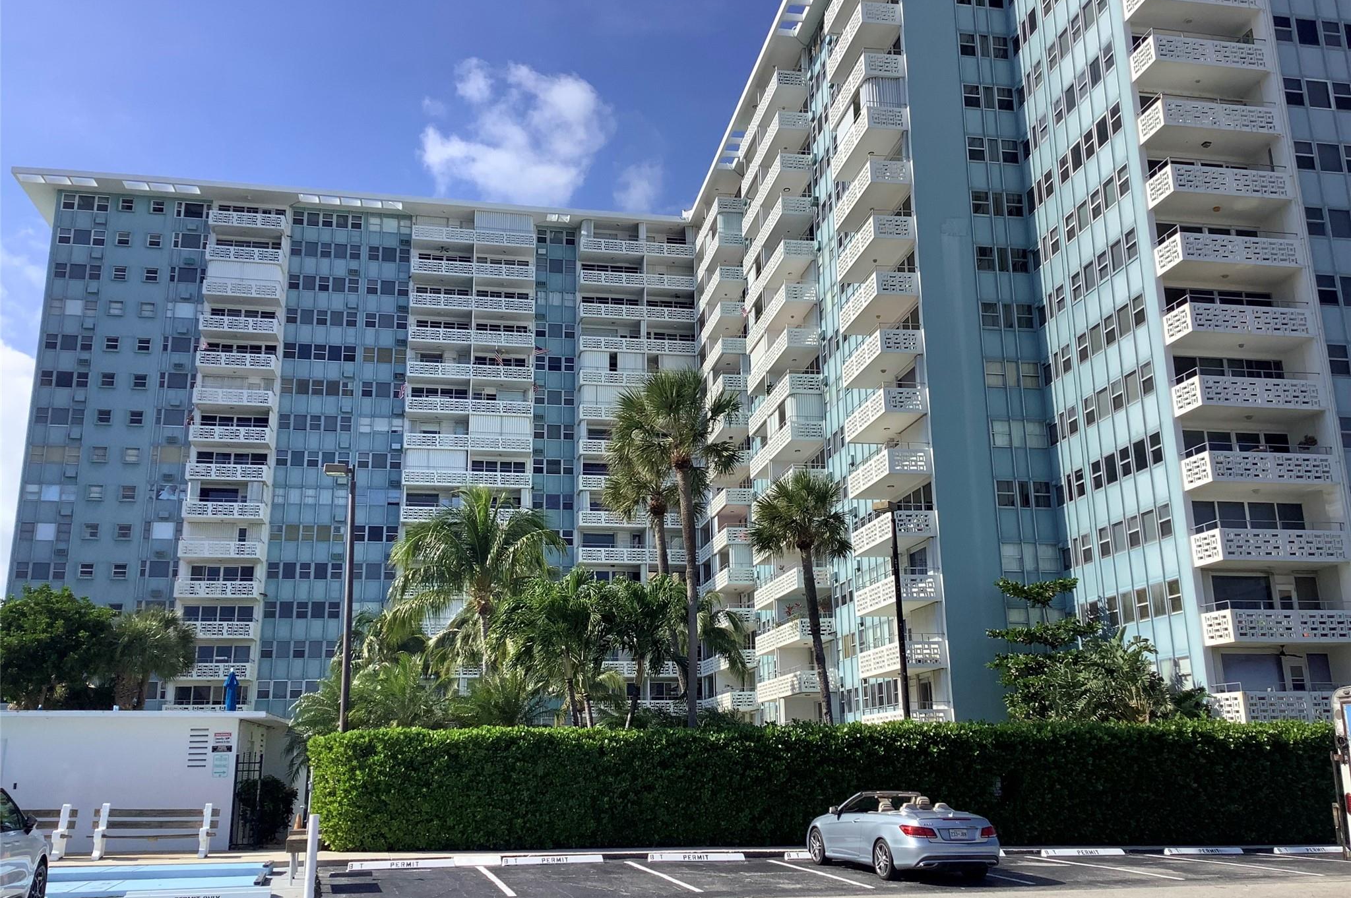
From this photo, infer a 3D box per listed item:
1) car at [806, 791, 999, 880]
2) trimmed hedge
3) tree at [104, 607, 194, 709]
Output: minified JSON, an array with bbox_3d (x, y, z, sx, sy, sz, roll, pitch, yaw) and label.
[{"bbox_3d":[3.846,6.688,21.143,1.850,1.390,4.700,3,-16,-16],"label":"car"},{"bbox_3d":[4.028,7.276,26.161,22.778,2.540,1.300,2,-15,-10],"label":"trimmed hedge"},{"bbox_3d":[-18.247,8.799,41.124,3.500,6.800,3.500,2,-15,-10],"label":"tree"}]

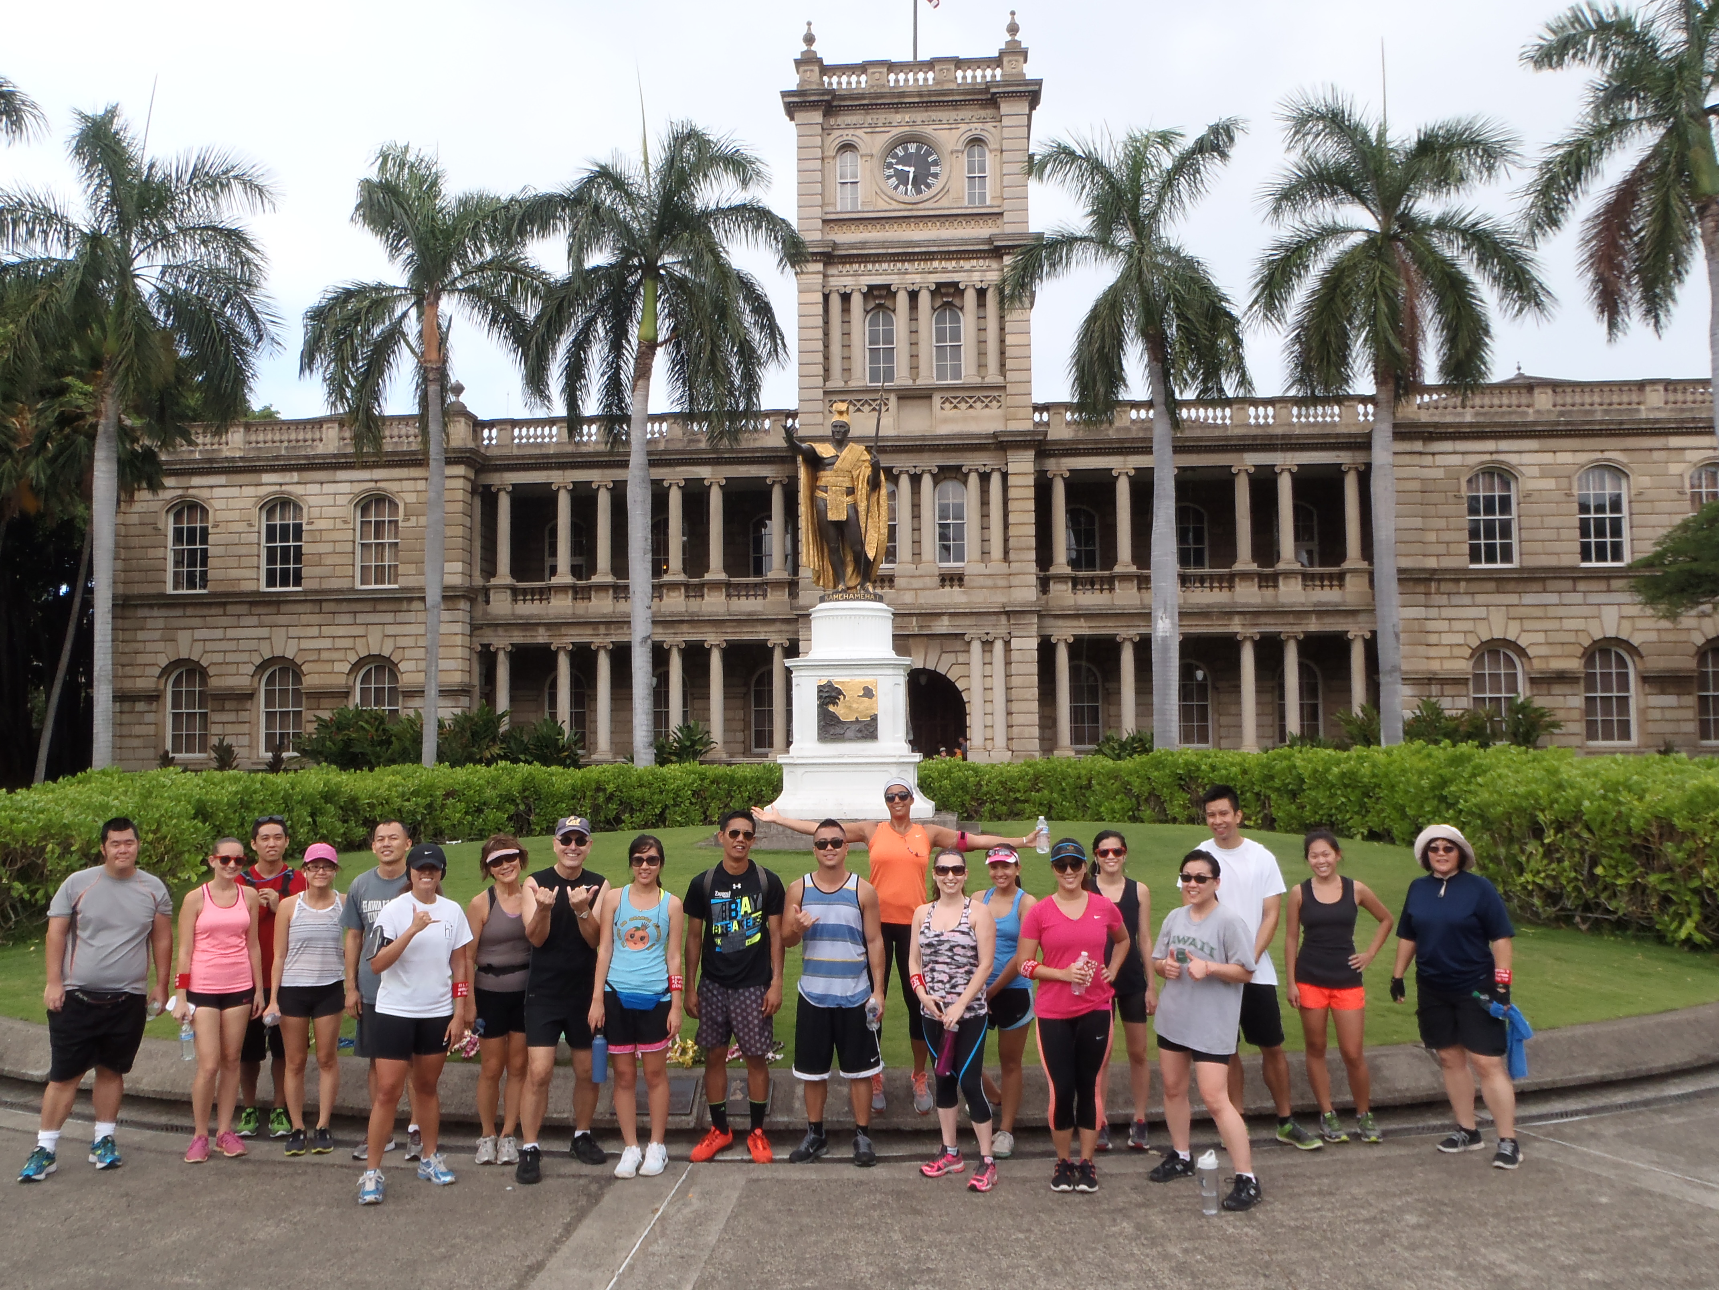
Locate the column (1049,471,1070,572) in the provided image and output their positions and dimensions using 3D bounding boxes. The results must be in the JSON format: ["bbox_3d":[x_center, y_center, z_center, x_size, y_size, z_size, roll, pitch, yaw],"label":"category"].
[{"bbox_3d":[5.929,-3.671,41.353,0.562,2.959,0.562,-1,-3,5],"label":"column"}]

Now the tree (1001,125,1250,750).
[{"bbox_3d":[5.783,-3.960,29.778,5.300,14.411,5.600,-1,-3,5],"label":"tree"}]

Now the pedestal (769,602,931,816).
[{"bbox_3d":[-0.118,0.883,18.850,2.170,2.830,2.150,-1,-4,5],"label":"pedestal"}]

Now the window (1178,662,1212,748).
[{"bbox_3d":[10.735,1.900,44.467,0.983,2.798,0.250,-1,-3,5],"label":"window"}]

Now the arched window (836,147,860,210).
[{"bbox_3d":[-0.336,-14.451,43.170,0.670,2.030,0.250,-1,-4,5],"label":"arched window"}]

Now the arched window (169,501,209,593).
[{"bbox_3d":[-21.216,-3.140,44.184,1.420,2.930,0.250,-1,-4,5],"label":"arched window"}]

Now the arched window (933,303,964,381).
[{"bbox_3d":[2.659,-8.959,41.411,0.886,2.268,0.250,-1,-3,5],"label":"arched window"}]

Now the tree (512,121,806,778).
[{"bbox_3d":[-4.666,-4.415,32.695,6.456,16.108,6.456,-1,-4,5],"label":"tree"}]

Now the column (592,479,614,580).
[{"bbox_3d":[-8.095,-3.603,44.220,0.660,3.190,0.640,-1,-4,5],"label":"column"}]

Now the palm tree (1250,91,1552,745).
[{"bbox_3d":[11.529,-4.308,29.316,6.300,14.771,6.300,-1,-3,5],"label":"palm tree"}]

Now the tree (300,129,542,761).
[{"bbox_3d":[-10.468,-4.224,33.491,5.472,15.969,5.472,-1,-4,5],"label":"tree"}]

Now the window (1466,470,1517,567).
[{"bbox_3d":[18.177,-3.634,39.923,1.376,2.853,0.250,-1,-3,5],"label":"window"}]

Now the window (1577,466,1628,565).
[{"bbox_3d":[21.204,-3.678,39.671,1.268,2.857,0.250,-1,-3,5],"label":"window"}]

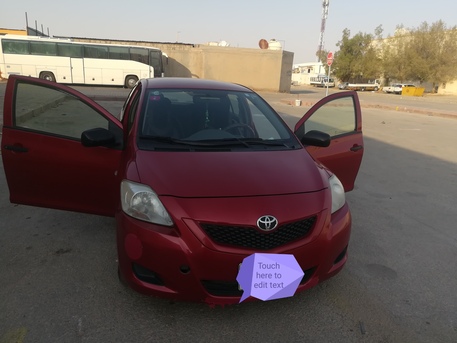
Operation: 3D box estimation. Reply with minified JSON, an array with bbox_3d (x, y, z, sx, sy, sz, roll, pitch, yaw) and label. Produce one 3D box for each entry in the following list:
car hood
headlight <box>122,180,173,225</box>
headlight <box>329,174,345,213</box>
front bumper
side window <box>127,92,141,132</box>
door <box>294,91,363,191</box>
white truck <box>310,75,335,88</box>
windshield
[{"bbox_3d":[0.044,-0.021,2.430,1.360,0.180,0.910,-3,23,-16],"label":"car hood"},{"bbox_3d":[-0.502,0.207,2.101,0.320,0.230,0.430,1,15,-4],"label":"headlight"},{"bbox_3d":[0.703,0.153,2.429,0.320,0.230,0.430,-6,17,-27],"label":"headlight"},{"bbox_3d":[0.149,0.462,2.181,1.650,0.620,0.530,-2,16,-16],"label":"front bumper"},{"bbox_3d":[-0.936,-0.591,3.349,0.100,0.430,0.850,16,10,-20],"label":"side window"},{"bbox_3d":[1.025,-0.266,3.620,1.120,1.160,0.200,-9,18,-35],"label":"door"},{"bbox_3d":[18.619,-17.768,68.000,1.900,2.450,5.200,-8,19,-34],"label":"white truck"},{"bbox_3d":[-0.152,-0.485,3.053,1.350,0.140,0.970,-3,44,-16],"label":"windshield"}]

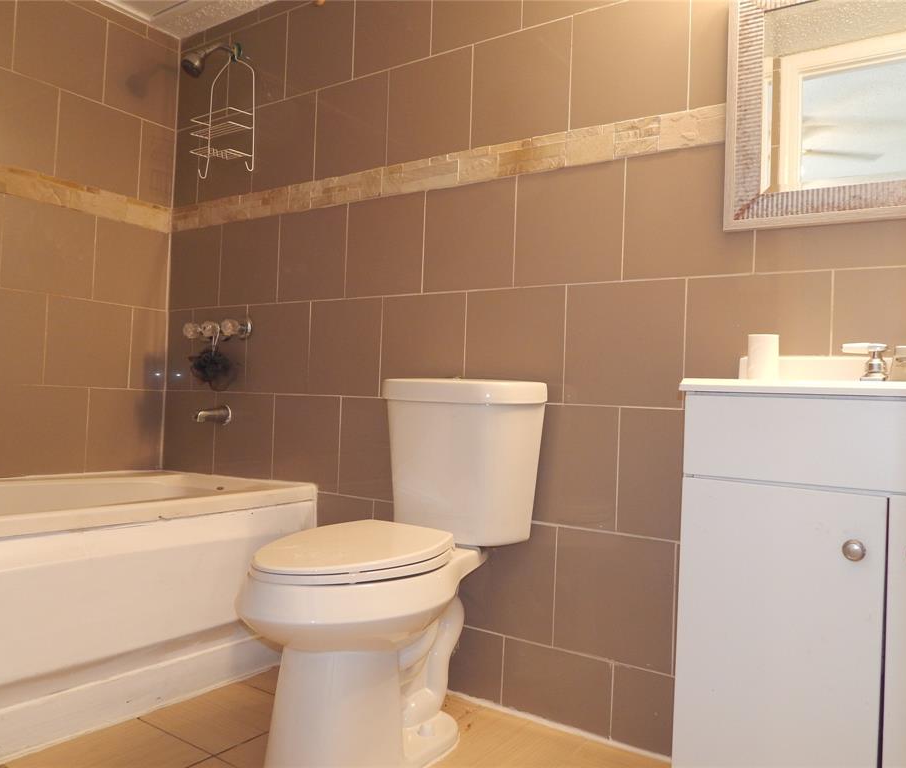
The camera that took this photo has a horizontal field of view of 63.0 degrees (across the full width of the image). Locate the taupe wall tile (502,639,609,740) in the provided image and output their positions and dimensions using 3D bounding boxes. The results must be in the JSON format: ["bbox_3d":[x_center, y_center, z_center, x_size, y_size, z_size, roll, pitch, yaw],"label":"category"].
[{"bbox_3d":[0.259,0.755,1.861,0.300,0.177,0.010,1,-1,34],"label":"taupe wall tile"}]

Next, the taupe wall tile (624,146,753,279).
[{"bbox_3d":[0.544,-0.395,1.716,0.300,0.297,0.012,1,-1,35],"label":"taupe wall tile"}]

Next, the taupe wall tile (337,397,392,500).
[{"bbox_3d":[-0.224,0.193,2.206,0.299,0.300,0.010,1,-2,34],"label":"taupe wall tile"}]

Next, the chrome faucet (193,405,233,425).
[{"bbox_3d":[-0.840,0.105,2.566,0.065,0.070,0.118,1,-1,34],"label":"chrome faucet"}]

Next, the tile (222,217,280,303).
[{"bbox_3d":[-0.704,-0.422,2.574,0.300,0.299,0.010,1,-1,34],"label":"tile"}]

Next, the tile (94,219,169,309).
[{"bbox_3d":[-1.172,-0.434,2.710,0.012,0.297,0.293,1,-1,35],"label":"tile"}]

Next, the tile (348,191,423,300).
[{"bbox_3d":[-0.203,-0.409,2.219,0.299,0.294,0.010,1,-2,34],"label":"tile"}]

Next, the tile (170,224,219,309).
[{"bbox_3d":[-0.955,-0.426,2.747,0.302,0.297,0.012,1,-1,35],"label":"tile"}]

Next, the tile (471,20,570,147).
[{"bbox_3d":[0.181,-0.796,1.983,0.300,0.296,0.010,1,-1,34],"label":"tile"}]

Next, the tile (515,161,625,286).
[{"bbox_3d":[0.295,-0.399,1.877,0.299,0.294,0.010,1,-2,34],"label":"tile"}]

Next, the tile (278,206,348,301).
[{"bbox_3d":[-0.453,-0.413,2.389,0.299,0.294,0.010,1,-2,34],"label":"tile"}]

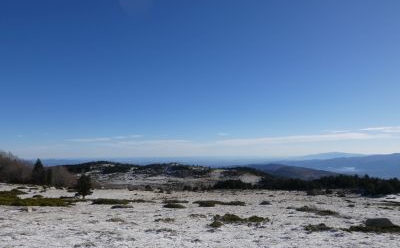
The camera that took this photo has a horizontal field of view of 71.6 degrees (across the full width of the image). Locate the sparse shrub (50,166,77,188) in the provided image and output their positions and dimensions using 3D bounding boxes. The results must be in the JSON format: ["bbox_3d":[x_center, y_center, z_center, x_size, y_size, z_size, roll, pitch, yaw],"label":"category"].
[{"bbox_3d":[-22.151,8.714,45.000,3.900,3.500,3.600,3,-7,-26],"label":"sparse shrub"}]

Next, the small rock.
[{"bbox_3d":[6.603,3.667,10.200,0.920,0.400,0.720,-4,-8,32],"label":"small rock"}]

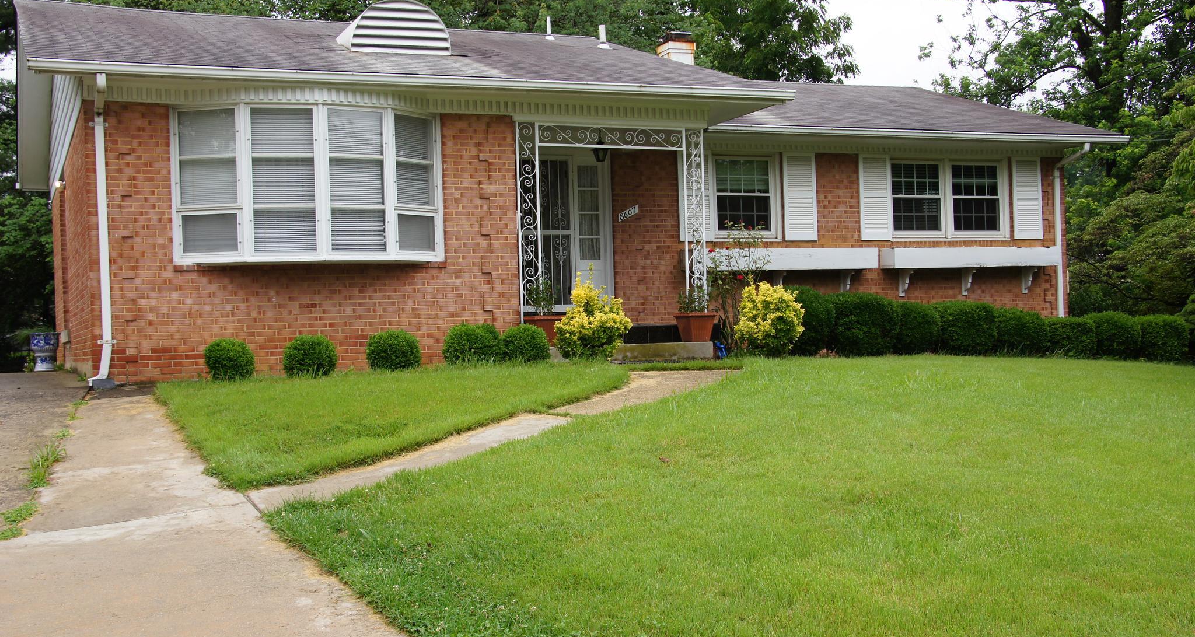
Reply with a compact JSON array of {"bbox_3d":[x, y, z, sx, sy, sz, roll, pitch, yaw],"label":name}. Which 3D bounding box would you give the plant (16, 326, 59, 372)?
[{"bbox_3d":[-7.569,0.411,17.500,0.569,0.632,0.480,-2,-1,0],"label":"plant"}]

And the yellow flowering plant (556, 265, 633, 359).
[{"bbox_3d":[-0.039,-0.049,13.507,0.793,0.970,0.714,-2,0,-22],"label":"yellow flowering plant"}]

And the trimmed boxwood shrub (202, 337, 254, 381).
[{"bbox_3d":[-3.549,0.392,12.474,0.495,0.414,0.495,-2,-1,-22],"label":"trimmed boxwood shrub"}]

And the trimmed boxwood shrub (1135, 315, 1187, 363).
[{"bbox_3d":[7.946,0.289,18.220,0.724,0.671,0.724,-2,-1,-22],"label":"trimmed boxwood shrub"}]

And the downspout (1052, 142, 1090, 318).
[{"bbox_3d":[7.045,-1.046,19.081,0.120,2.969,0.648,-2,0,-22],"label":"downspout"}]

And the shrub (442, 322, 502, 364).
[{"bbox_3d":[-1.293,0.256,13.363,0.615,0.437,0.615,-2,0,0],"label":"shrub"}]

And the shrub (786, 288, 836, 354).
[{"bbox_3d":[2.690,0.042,16.631,0.718,0.899,0.718,-2,0,0],"label":"shrub"}]

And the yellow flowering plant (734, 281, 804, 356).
[{"bbox_3d":[1.969,0.005,14.820,0.786,0.864,0.708,-2,0,-22],"label":"yellow flowering plant"}]

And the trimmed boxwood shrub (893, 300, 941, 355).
[{"bbox_3d":[4.081,0.114,16.646,0.720,0.697,0.720,-2,-1,-22],"label":"trimmed boxwood shrub"}]

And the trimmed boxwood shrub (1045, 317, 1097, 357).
[{"bbox_3d":[6.447,0.254,17.609,0.674,0.572,0.674,-2,-1,-22],"label":"trimmed boxwood shrub"}]

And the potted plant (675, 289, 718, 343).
[{"bbox_3d":[1.126,-0.026,14.647,0.385,0.613,0.385,-2,-1,-22],"label":"potted plant"}]

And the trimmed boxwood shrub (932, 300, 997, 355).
[{"bbox_3d":[4.808,0.122,16.942,0.844,0.722,0.844,-2,-1,-22],"label":"trimmed boxwood shrub"}]

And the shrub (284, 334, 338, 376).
[{"bbox_3d":[-2.841,0.364,12.777,0.533,0.418,0.533,-2,0,-22],"label":"shrub"}]

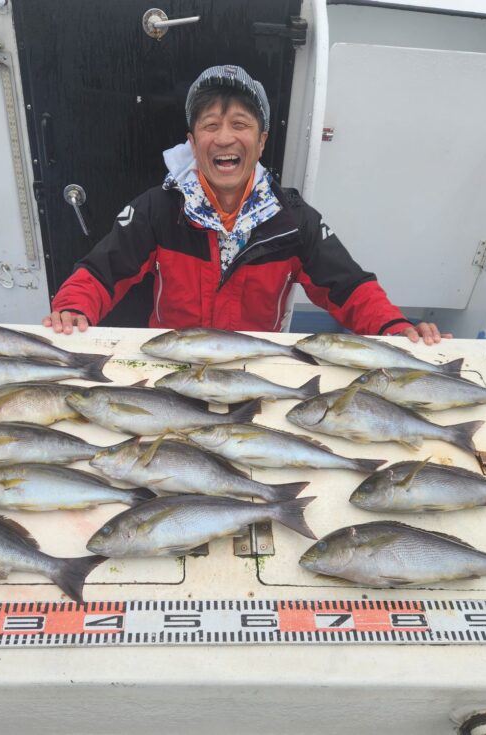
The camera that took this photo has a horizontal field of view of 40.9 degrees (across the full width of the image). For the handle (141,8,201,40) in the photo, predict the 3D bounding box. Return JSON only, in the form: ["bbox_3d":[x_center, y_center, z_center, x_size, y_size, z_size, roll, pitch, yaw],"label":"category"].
[{"bbox_3d":[-0.170,-0.802,1.536,0.135,0.065,0.045,1,41,-4],"label":"handle"}]

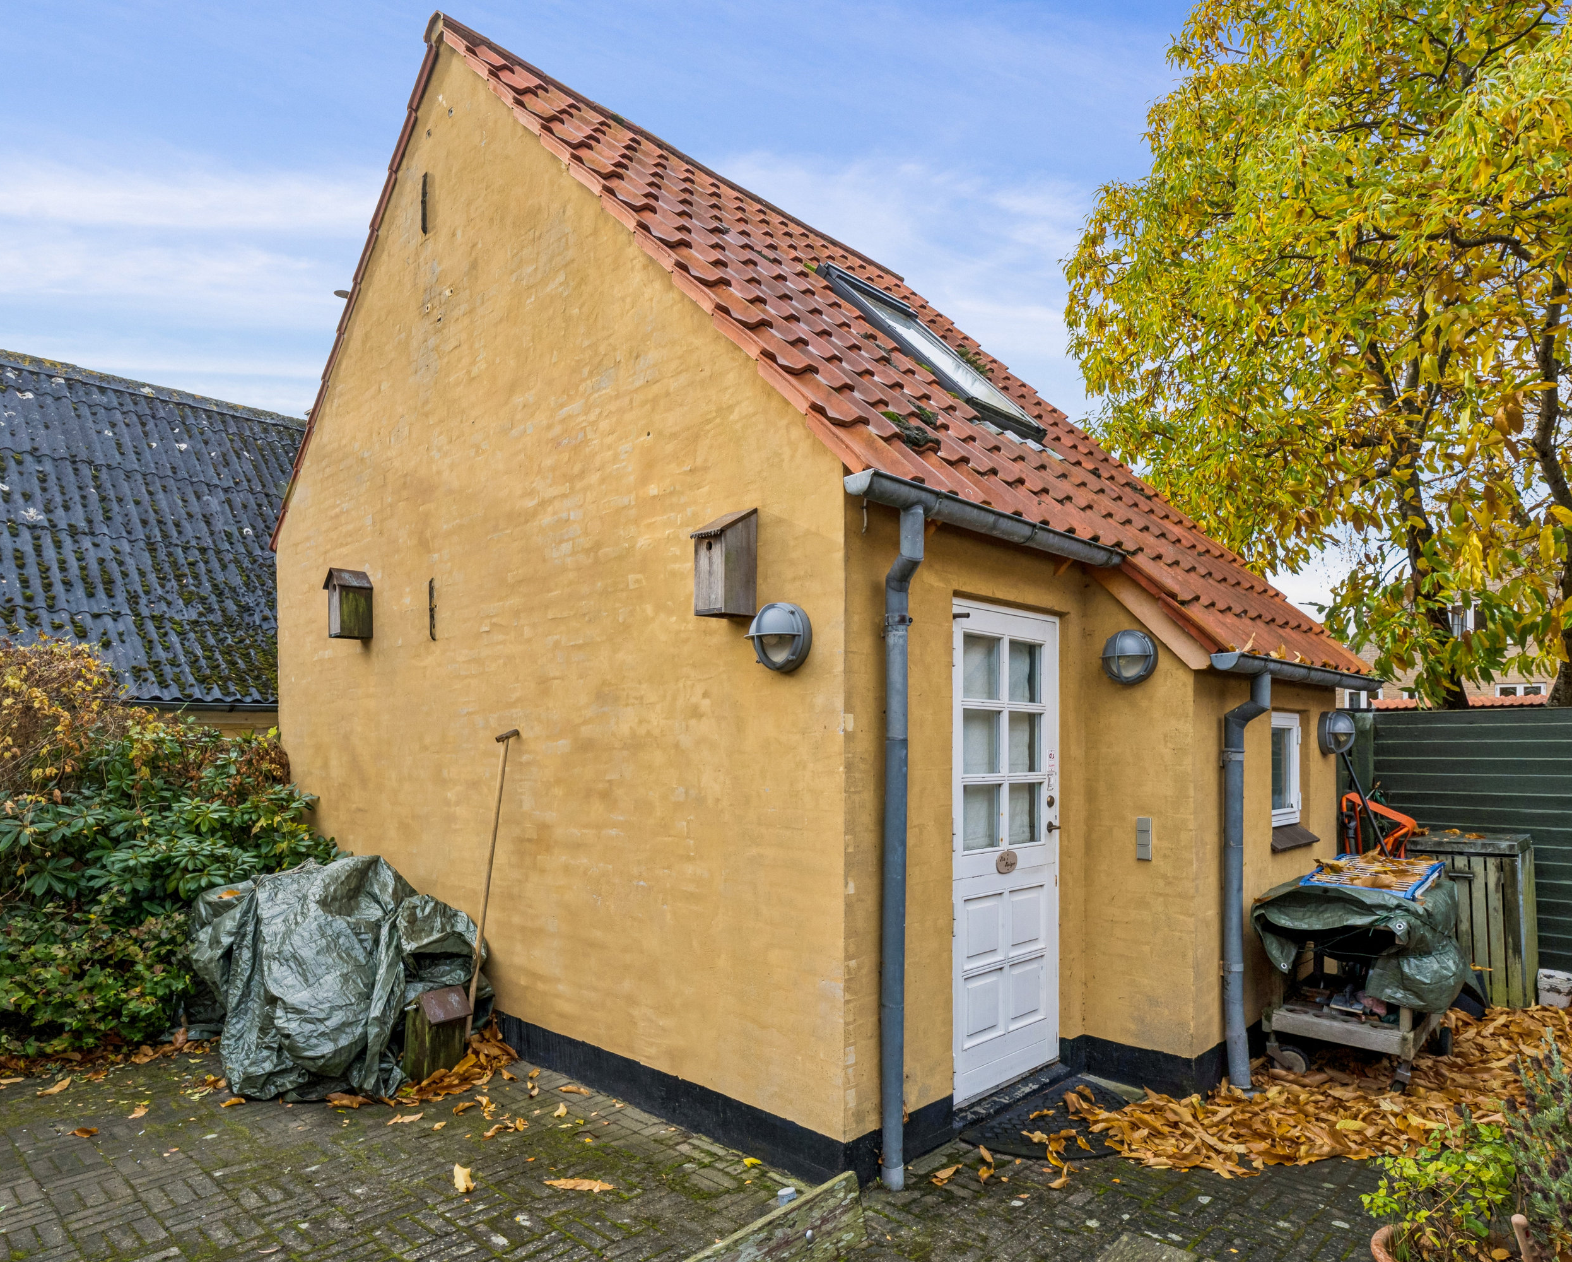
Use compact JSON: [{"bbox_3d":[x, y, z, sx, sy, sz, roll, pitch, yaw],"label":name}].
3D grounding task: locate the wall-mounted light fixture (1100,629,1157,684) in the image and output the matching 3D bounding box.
[{"bbox_3d":[1.500,0.112,4.108,0.250,0.250,0.135,-4,-6,44],"label":"wall-mounted light fixture"}]

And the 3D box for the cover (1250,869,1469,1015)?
[{"bbox_3d":[2.806,1.490,4.593,0.740,0.620,0.840,-4,-6,44],"label":"cover"}]

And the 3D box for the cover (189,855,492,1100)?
[{"bbox_3d":[-2.120,1.520,4.560,1.080,0.930,1.050,-4,-6,44],"label":"cover"}]

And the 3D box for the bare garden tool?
[{"bbox_3d":[-1.475,1.235,4.600,0.170,1.530,0.080,1,-5,44],"label":"bare garden tool"}]

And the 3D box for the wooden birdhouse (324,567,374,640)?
[{"bbox_3d":[-2.651,-0.154,5.754,0.230,0.415,0.220,-4,-6,44],"label":"wooden birdhouse"}]

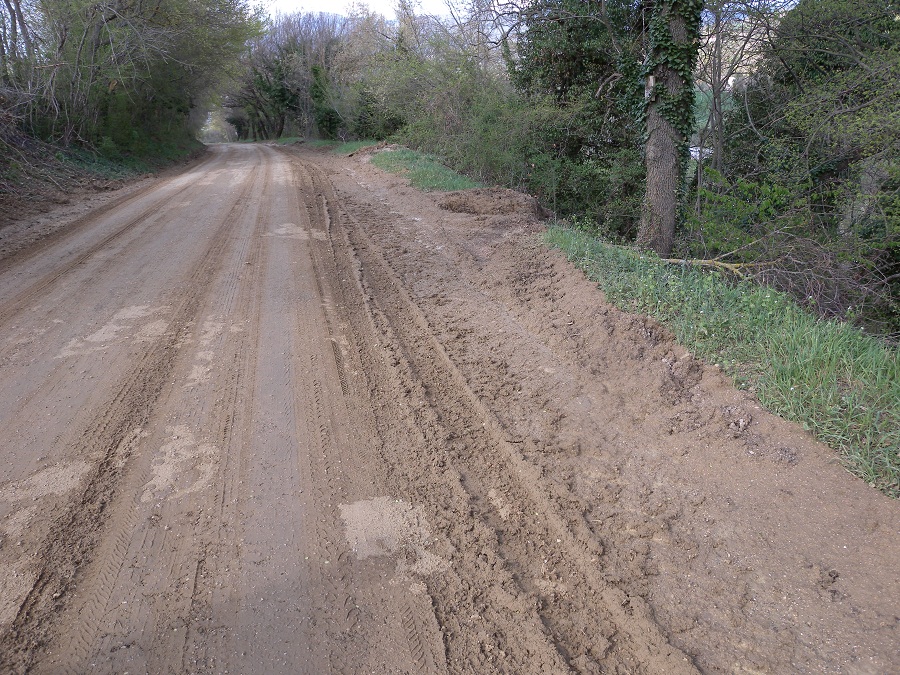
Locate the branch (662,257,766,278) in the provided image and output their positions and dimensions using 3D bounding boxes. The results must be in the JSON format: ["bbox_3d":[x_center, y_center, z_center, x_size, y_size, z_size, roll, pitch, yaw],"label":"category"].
[{"bbox_3d":[2.704,-0.726,7.500,1.120,0.180,0.360,4,18,11],"label":"branch"}]

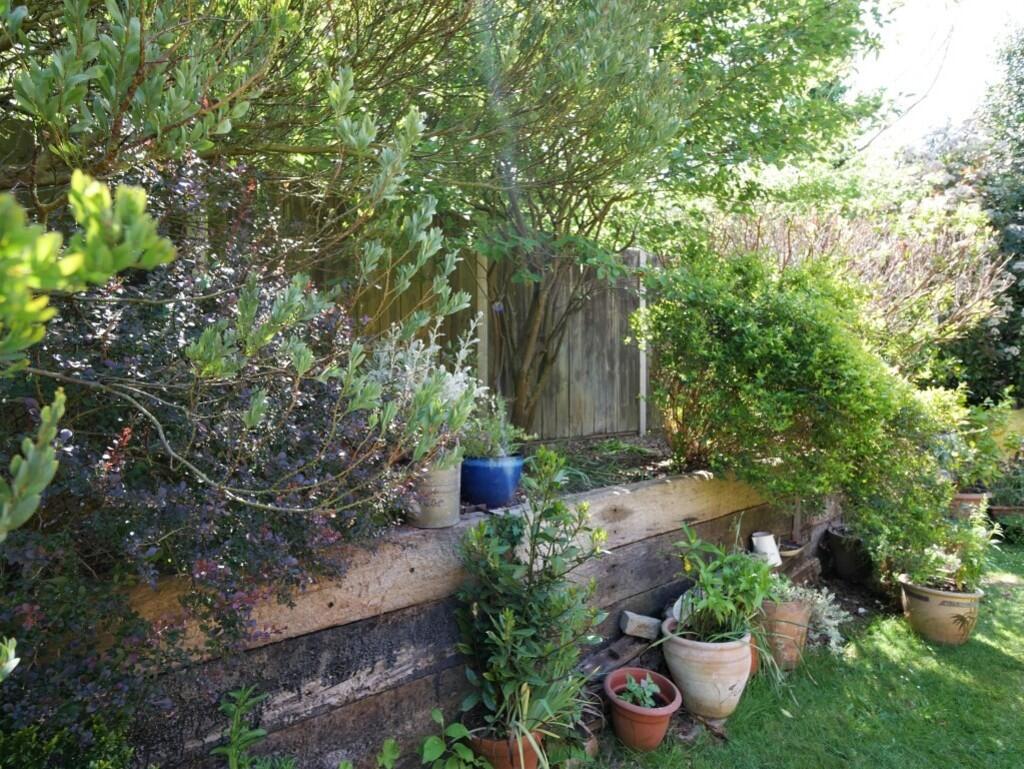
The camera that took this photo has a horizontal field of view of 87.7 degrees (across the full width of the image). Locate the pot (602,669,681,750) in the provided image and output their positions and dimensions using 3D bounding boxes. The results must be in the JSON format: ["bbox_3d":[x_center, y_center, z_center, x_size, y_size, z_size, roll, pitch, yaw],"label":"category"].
[{"bbox_3d":[0.523,1.342,2.161,0.300,0.225,0.300,7,4,17],"label":"pot"}]

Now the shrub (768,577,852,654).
[{"bbox_3d":[1.581,1.225,2.840,0.380,0.430,0.340,0,0,29],"label":"shrub"}]

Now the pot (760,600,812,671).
[{"bbox_3d":[1.430,1.290,2.780,0.245,0.350,0.245,0,0,27],"label":"pot"}]

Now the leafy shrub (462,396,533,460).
[{"bbox_3d":[-0.066,0.185,2.260,0.300,0.270,0.280,0,0,-2],"label":"leafy shrub"}]

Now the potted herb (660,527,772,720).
[{"bbox_3d":[0.920,1.055,2.420,0.460,0.810,0.440,0,0,21],"label":"potted herb"}]

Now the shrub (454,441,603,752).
[{"bbox_3d":[0.063,0.743,1.800,0.490,1.054,0.440,0,0,2],"label":"shrub"}]

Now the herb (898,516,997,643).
[{"bbox_3d":[2.523,1.102,3.100,0.450,0.735,0.440,0,0,39],"label":"herb"}]

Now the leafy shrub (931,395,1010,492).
[{"bbox_3d":[4.304,0.555,5.000,0.580,0.890,0.540,0,0,41],"label":"leafy shrub"}]

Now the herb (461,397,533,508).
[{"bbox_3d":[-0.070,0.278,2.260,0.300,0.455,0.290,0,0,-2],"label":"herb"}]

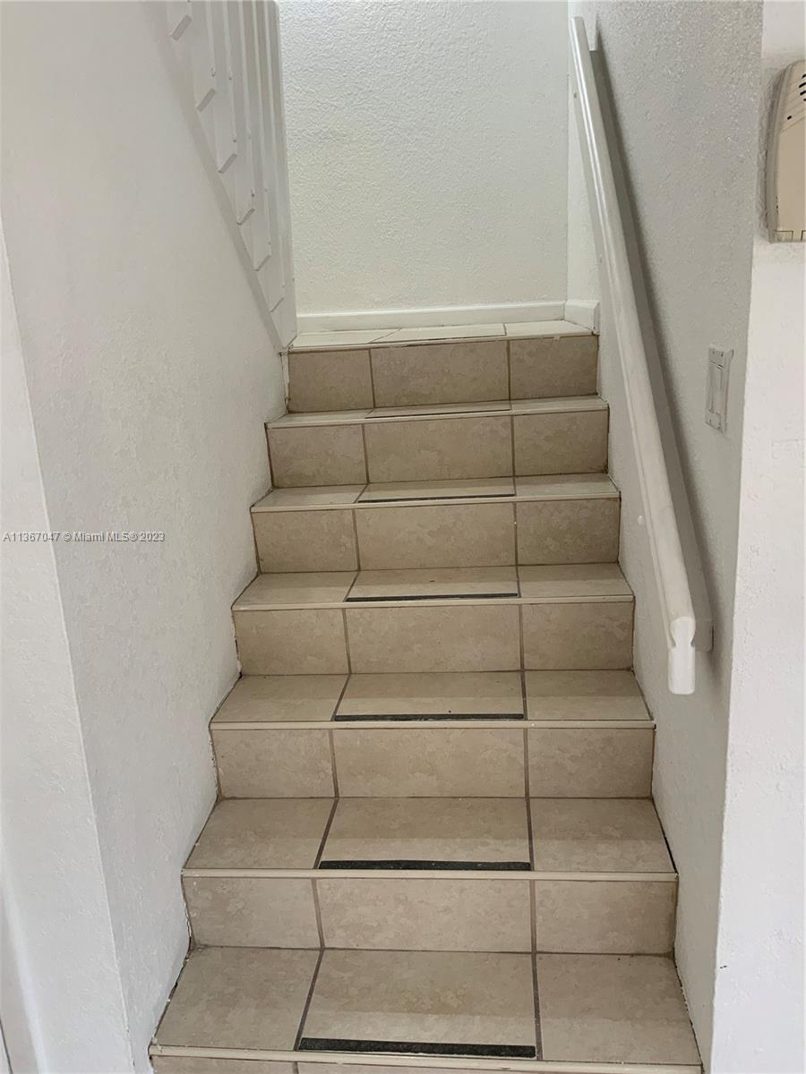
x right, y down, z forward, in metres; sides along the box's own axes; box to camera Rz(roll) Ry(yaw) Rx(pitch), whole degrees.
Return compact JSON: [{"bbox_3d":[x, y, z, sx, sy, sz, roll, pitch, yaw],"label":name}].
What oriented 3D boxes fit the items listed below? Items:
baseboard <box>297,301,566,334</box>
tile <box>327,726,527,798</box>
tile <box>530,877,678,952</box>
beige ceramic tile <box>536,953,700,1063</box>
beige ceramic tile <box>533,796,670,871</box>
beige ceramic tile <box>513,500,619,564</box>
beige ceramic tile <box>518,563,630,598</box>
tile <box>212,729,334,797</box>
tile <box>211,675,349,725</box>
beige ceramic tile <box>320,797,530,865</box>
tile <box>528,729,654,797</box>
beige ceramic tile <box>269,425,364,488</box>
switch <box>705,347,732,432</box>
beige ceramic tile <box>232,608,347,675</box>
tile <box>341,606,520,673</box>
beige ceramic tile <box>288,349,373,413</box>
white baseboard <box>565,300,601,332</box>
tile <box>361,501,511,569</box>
[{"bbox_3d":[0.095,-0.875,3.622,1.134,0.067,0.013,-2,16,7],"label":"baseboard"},{"bbox_3d":[0.061,0.512,2.042,0.426,0.173,0.010,-2,16,7],"label":"tile"},{"bbox_3d":[0.386,0.730,1.731,0.261,0.166,0.012,-2,16,7],"label":"tile"},{"bbox_3d":[0.386,0.866,1.660,0.264,0.010,0.256,-2,16,7],"label":"beige ceramic tile"},{"bbox_3d":[0.393,0.607,1.827,0.261,0.012,0.251,-2,16,7],"label":"beige ceramic tile"},{"bbox_3d":[0.447,-0.013,2.415,0.270,0.176,0.010,-2,16,7],"label":"beige ceramic tile"},{"bbox_3d":[0.431,0.112,2.283,0.264,0.010,0.253,-2,16,7],"label":"beige ceramic tile"},{"bbox_3d":[-0.299,0.525,2.084,0.278,0.173,0.010,-2,16,7],"label":"tile"},{"bbox_3d":[-0.285,0.390,2.157,0.272,0.010,0.257,-2,16,7],"label":"tile"},{"bbox_3d":[0.052,0.629,1.909,0.421,0.010,0.257,-2,16,7],"label":"beige ceramic tile"},{"bbox_3d":[0.417,0.500,2.000,0.270,0.173,0.010,-2,16,7],"label":"tile"},{"bbox_3d":[-0.249,-0.244,2.668,0.272,0.172,0.010,-2,16,7],"label":"beige ceramic tile"},{"bbox_3d":[0.425,-0.199,1.215,0.008,0.113,0.113,-2,15,7],"label":"switch"},{"bbox_3d":[-0.284,0.269,2.292,0.278,0.175,0.010,-2,16,7],"label":"beige ceramic tile"},{"bbox_3d":[0.075,0.251,2.219,0.421,0.170,0.010,-2,16,7],"label":"tile"},{"bbox_3d":[-0.231,-0.501,2.870,0.265,0.178,0.010,-2,16,7],"label":"beige ceramic tile"},{"bbox_3d":[0.618,-0.771,3.116,0.013,0.066,0.924,-2,15,7],"label":"white baseboard"},{"bbox_3d":[0.088,0.001,2.369,0.413,0.169,0.012,-2,16,7],"label":"tile"}]

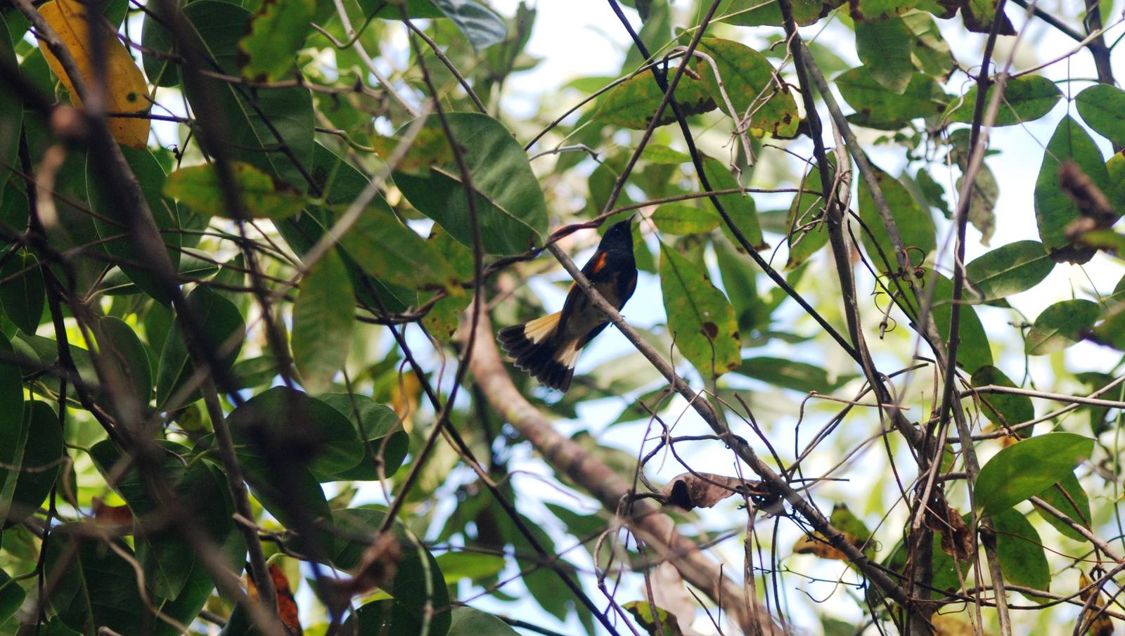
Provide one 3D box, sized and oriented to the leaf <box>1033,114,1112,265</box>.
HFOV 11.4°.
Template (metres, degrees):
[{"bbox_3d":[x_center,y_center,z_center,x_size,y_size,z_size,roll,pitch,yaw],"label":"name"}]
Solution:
[{"bbox_3d":[0.342,-0.086,3.770,0.052,0.103,0.018,-5,-20,8],"label":"leaf"}]

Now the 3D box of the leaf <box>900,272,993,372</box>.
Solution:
[{"bbox_3d":[0.257,0.002,3.800,0.018,0.090,0.045,-29,-19,-52],"label":"leaf"}]

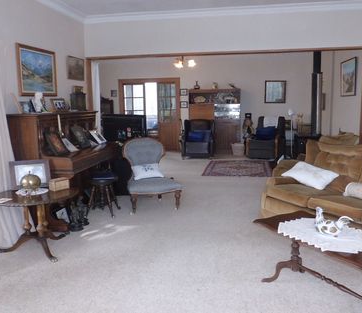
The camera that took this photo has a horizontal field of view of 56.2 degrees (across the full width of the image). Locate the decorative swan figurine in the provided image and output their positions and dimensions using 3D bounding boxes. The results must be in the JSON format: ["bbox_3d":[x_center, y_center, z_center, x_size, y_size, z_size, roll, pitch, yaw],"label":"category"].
[{"bbox_3d":[1.133,0.478,2.494,0.260,0.185,0.130,2,10,19],"label":"decorative swan figurine"}]

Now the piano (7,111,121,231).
[{"bbox_3d":[-1.315,0.087,4.280,0.716,1.240,1.516,1,9,10],"label":"piano"}]

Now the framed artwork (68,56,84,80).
[{"bbox_3d":[-1.811,-1.505,5.842,0.035,0.360,0.580,0,9,10],"label":"framed artwork"}]

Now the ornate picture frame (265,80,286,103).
[{"bbox_3d":[2.509,-1.702,8.981,0.570,0.580,0.030,0,9,10],"label":"ornate picture frame"}]

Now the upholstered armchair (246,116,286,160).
[{"bbox_3d":[2.211,-0.489,8.642,0.780,0.980,0.850,4,11,29],"label":"upholstered armchair"}]

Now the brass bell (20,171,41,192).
[{"bbox_3d":[-1.521,0.251,3.429,0.188,0.200,0.188,1,10,11],"label":"brass bell"}]

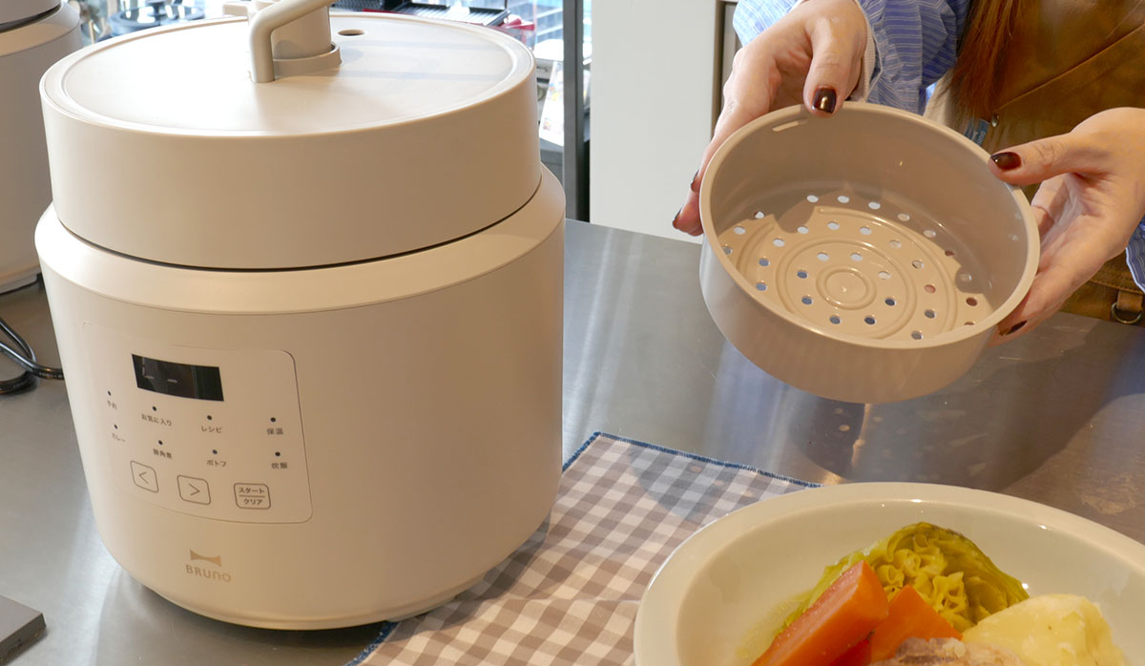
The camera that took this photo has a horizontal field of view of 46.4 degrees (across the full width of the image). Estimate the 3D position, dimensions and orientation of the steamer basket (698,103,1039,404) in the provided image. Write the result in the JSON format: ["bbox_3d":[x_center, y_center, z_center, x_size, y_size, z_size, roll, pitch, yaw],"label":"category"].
[{"bbox_3d":[0.140,-0.040,0.654,0.160,0.053,0.160,5,51,0],"label":"steamer basket"}]

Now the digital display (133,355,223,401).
[{"bbox_3d":[-0.149,0.017,0.506,0.038,0.014,0.005,8,27,17],"label":"digital display"}]

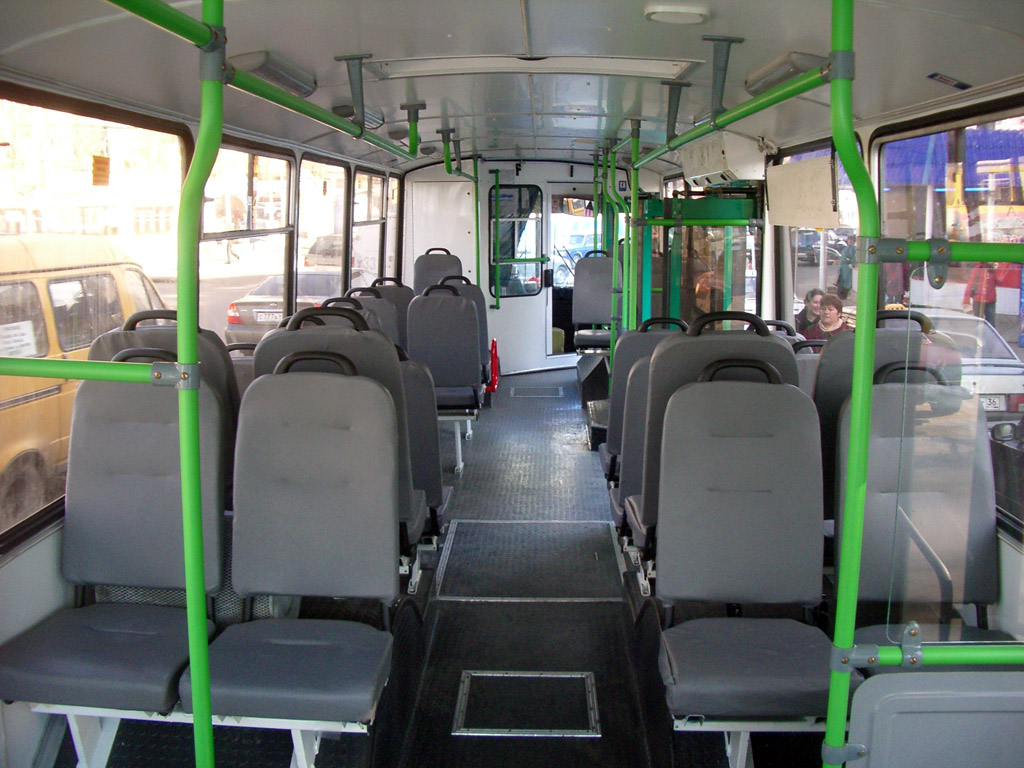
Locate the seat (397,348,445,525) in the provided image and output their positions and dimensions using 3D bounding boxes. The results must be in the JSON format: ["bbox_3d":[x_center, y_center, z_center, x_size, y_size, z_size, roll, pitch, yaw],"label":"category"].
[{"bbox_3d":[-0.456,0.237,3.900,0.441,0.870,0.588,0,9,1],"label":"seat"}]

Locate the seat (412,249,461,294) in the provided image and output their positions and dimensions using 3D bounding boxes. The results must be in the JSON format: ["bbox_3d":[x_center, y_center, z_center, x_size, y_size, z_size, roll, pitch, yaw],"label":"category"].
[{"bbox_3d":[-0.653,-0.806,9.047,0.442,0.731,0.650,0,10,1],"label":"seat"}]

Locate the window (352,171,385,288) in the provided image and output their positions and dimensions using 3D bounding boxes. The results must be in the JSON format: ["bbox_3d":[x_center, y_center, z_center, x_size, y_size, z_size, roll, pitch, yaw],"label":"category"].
[{"bbox_3d":[-1.048,-1.058,7.727,0.050,1.058,1.496,0,9,1],"label":"window"}]

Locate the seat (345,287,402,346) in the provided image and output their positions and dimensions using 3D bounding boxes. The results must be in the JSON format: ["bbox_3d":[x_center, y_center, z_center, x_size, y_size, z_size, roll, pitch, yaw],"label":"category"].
[{"bbox_3d":[-0.823,-0.213,5.987,0.420,0.730,0.570,1,10,1],"label":"seat"}]

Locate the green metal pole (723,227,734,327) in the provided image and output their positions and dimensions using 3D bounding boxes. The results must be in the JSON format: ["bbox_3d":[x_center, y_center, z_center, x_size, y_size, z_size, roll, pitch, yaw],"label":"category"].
[{"bbox_3d":[1.371,-0.297,6.622,0.060,1.750,0.050,0,9,1],"label":"green metal pole"}]

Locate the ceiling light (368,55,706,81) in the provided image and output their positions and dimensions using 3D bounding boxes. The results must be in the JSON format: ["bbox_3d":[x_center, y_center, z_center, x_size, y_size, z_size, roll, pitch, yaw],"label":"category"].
[{"bbox_3d":[0.066,-0.938,3.094,0.959,0.045,0.386,0,10,1],"label":"ceiling light"}]

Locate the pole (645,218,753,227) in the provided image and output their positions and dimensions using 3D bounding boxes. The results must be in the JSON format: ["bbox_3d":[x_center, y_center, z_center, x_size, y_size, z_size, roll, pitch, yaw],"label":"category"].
[{"bbox_3d":[0.887,-0.768,4.923,0.540,0.033,0.033,1,10,1],"label":"pole"}]

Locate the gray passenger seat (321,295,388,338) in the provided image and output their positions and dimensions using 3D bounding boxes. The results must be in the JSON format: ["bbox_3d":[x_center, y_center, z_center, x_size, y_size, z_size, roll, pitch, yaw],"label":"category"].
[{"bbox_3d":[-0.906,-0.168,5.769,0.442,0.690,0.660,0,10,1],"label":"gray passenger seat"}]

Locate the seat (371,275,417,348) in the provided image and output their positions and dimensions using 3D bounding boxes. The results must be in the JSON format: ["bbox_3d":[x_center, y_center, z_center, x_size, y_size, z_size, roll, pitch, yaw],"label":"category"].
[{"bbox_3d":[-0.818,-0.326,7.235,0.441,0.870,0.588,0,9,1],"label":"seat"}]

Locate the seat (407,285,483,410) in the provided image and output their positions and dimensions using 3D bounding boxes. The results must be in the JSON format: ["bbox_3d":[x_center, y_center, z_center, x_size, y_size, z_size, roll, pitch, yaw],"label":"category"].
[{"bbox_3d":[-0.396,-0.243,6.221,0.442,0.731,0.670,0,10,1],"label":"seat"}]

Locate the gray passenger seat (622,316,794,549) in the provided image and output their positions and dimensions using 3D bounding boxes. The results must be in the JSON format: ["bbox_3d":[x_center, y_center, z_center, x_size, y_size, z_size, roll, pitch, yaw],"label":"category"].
[{"bbox_3d":[0.562,0.138,2.902,0.420,0.730,0.570,1,10,1],"label":"gray passenger seat"}]

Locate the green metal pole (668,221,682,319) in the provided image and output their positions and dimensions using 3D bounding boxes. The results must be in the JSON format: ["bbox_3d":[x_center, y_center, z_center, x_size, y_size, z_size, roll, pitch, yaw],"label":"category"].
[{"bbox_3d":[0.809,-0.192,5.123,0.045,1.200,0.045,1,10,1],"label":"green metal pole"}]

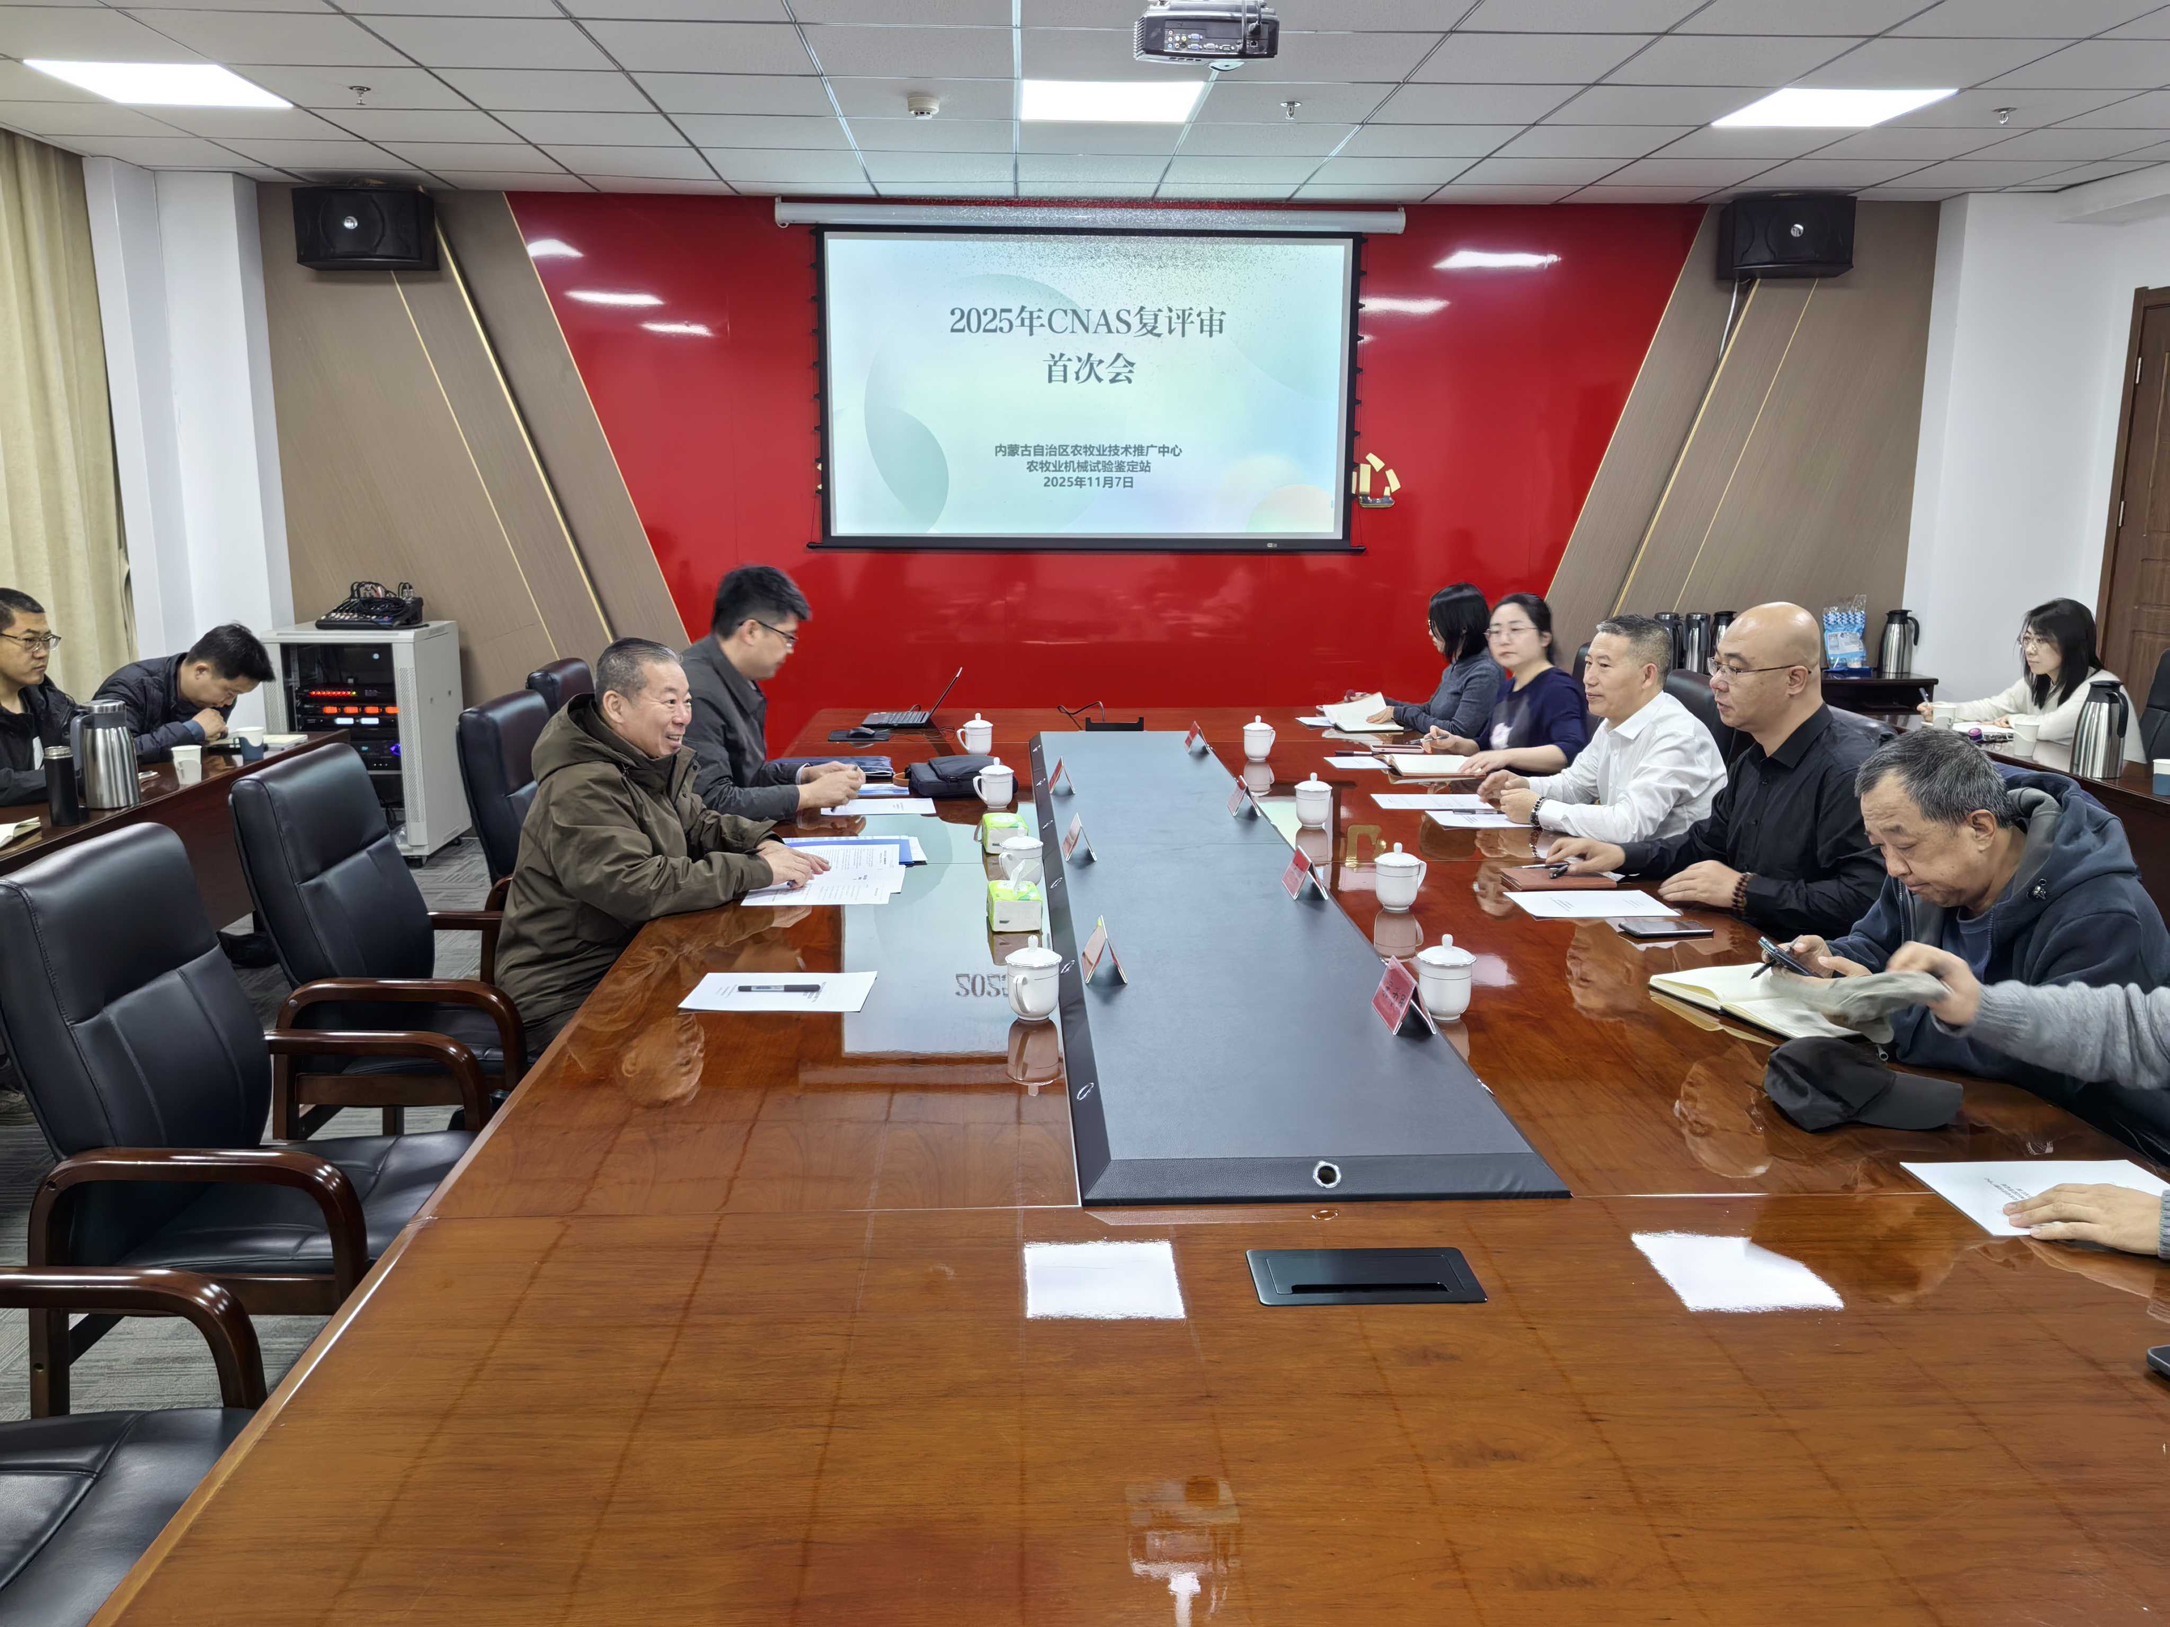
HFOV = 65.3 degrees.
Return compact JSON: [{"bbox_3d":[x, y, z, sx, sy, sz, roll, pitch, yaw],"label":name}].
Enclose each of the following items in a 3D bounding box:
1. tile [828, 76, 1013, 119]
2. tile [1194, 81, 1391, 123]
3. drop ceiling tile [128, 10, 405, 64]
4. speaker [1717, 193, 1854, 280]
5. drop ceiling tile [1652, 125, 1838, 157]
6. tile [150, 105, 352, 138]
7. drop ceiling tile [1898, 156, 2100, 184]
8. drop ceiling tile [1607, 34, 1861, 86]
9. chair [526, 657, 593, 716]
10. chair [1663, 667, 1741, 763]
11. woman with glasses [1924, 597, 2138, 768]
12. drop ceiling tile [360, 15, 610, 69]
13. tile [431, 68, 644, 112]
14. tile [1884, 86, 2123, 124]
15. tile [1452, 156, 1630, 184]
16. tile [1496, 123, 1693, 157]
[{"bbox_3d":[-0.520,-2.333,5.490,0.600,0.020,0.600,0,11,-3],"label":"tile"},{"bbox_3d":[0.678,-2.339,5.542,0.600,0.020,0.600,0,11,-2],"label":"tile"},{"bbox_3d":[-2.304,-2.218,4.834,0.600,0.020,0.600,0,11,-3],"label":"drop ceiling tile"},{"bbox_3d":[3.012,-2.464,7.270,0.495,0.283,0.275,2,11,9],"label":"speaker"},{"bbox_3d":[2.451,-2.461,6.210,0.600,0.020,0.600,0,11,-3],"label":"drop ceiling tile"},{"bbox_3d":[-2.951,-2.446,5.973,0.600,0.020,0.600,0,11,-2],"label":"tile"},{"bbox_3d":[3.625,-2.598,6.859,0.600,0.020,0.600,0,11,-3],"label":"drop ceiling tile"},{"bbox_3d":[1.904,-2.230,5.007,0.600,0.020,0.600,0,11,-3],"label":"drop ceiling tile"},{"bbox_3d":[-1.244,0.139,4.662,0.600,1.080,0.620,0,11,-2],"label":"chair"},{"bbox_3d":[1.399,0.190,4.600,0.660,1.070,0.620,0,11,-2],"label":"chair"},{"bbox_3d":[3.282,-0.099,5.715,0.700,1.220,0.650,-1,11,-8],"label":"woman with glasses"},{"bbox_3d":[-1.696,-2.211,4.860,0.600,0.020,0.600,0,11,-2],"label":"drop ceiling tile"},{"bbox_3d":[-1.720,-2.326,5.448,0.600,0.020,0.600,0,11,-2],"label":"tile"},{"bbox_3d":[3.076,-2.349,5.639,0.600,0.020,0.600,0,11,-2],"label":"tile"},{"bbox_3d":[1.824,-2.581,6.786,0.600,0.020,0.600,0,11,-3],"label":"tile"},{"bbox_3d":[1.851,-2.467,6.197,0.600,0.020,0.600,0,11,-3],"label":"tile"}]

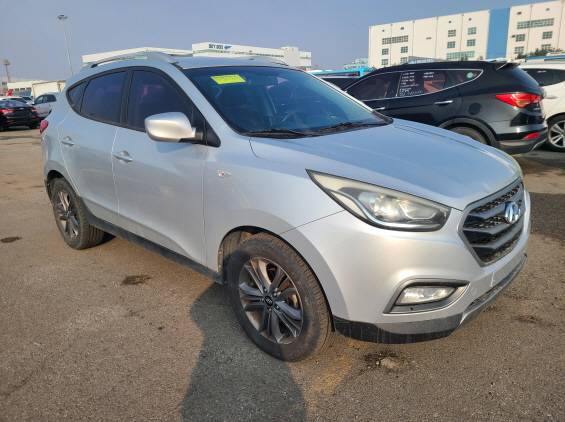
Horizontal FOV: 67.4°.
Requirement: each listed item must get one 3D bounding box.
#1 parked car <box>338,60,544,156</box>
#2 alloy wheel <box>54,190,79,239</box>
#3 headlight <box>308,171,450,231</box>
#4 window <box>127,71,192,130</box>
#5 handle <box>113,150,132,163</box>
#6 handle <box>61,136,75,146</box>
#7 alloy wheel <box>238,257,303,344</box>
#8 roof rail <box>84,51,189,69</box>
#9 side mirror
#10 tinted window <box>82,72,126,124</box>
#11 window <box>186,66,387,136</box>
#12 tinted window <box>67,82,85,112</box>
[{"bbox_3d":[2.164,-1.782,7.815,4.690,1.680,1.880,7,17,30],"label":"parked car"},{"bbox_3d":[-1.946,0.020,3.987,0.465,0.465,0.200,12,21,41],"label":"alloy wheel"},{"bbox_3d":[0.411,-0.045,1.833,0.570,0.260,0.370,12,21,42],"label":"headlight"},{"bbox_3d":[-0.759,-0.693,2.647,0.860,0.440,0.060,12,3,41],"label":"window"},{"bbox_3d":[-1.061,-0.365,2.839,0.250,0.060,0.060,12,21,42],"label":"handle"},{"bbox_3d":[-1.740,-0.558,3.417,0.230,0.055,0.055,12,21,41],"label":"handle"},{"bbox_3d":[-0.017,0.434,2.164,0.452,0.452,0.180,11,20,40],"label":"alloy wheel"},{"bbox_3d":[-1.161,-1.120,3.187,1.570,0.120,0.060,17,23,40],"label":"roof rail"},{"bbox_3d":[-0.606,-0.457,2.319,0.170,0.165,0.270,12,21,42],"label":"side mirror"},{"bbox_3d":[-1.347,-0.858,3.261,0.791,0.392,0.050,12,-6,42],"label":"tinted window"},{"bbox_3d":[0.103,-0.794,2.864,1.500,0.130,0.900,-17,50,-45],"label":"window"},{"bbox_3d":[-1.766,-0.962,3.663,0.469,0.269,0.050,12,-6,45],"label":"tinted window"}]

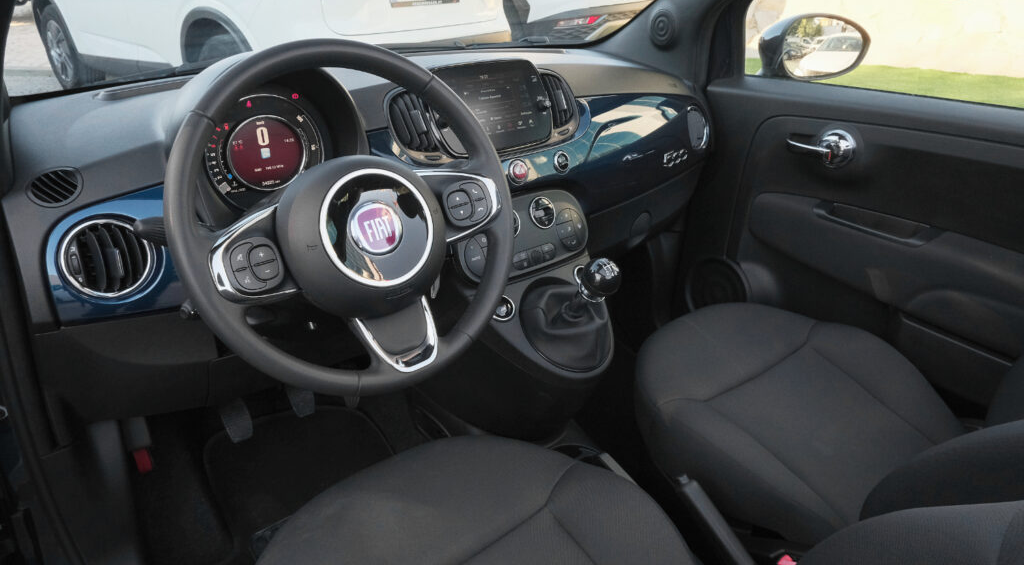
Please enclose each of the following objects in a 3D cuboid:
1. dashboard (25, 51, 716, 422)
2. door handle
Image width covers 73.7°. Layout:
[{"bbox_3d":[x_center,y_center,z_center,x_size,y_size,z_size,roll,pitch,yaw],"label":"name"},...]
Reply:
[{"bbox_3d":[-0.118,-0.210,1.226,1.265,0.415,0.460,-18,31,-31],"label":"dashboard"},{"bbox_3d":[0.581,-0.255,1.295,0.047,0.066,0.122,-18,31,-31],"label":"door handle"}]

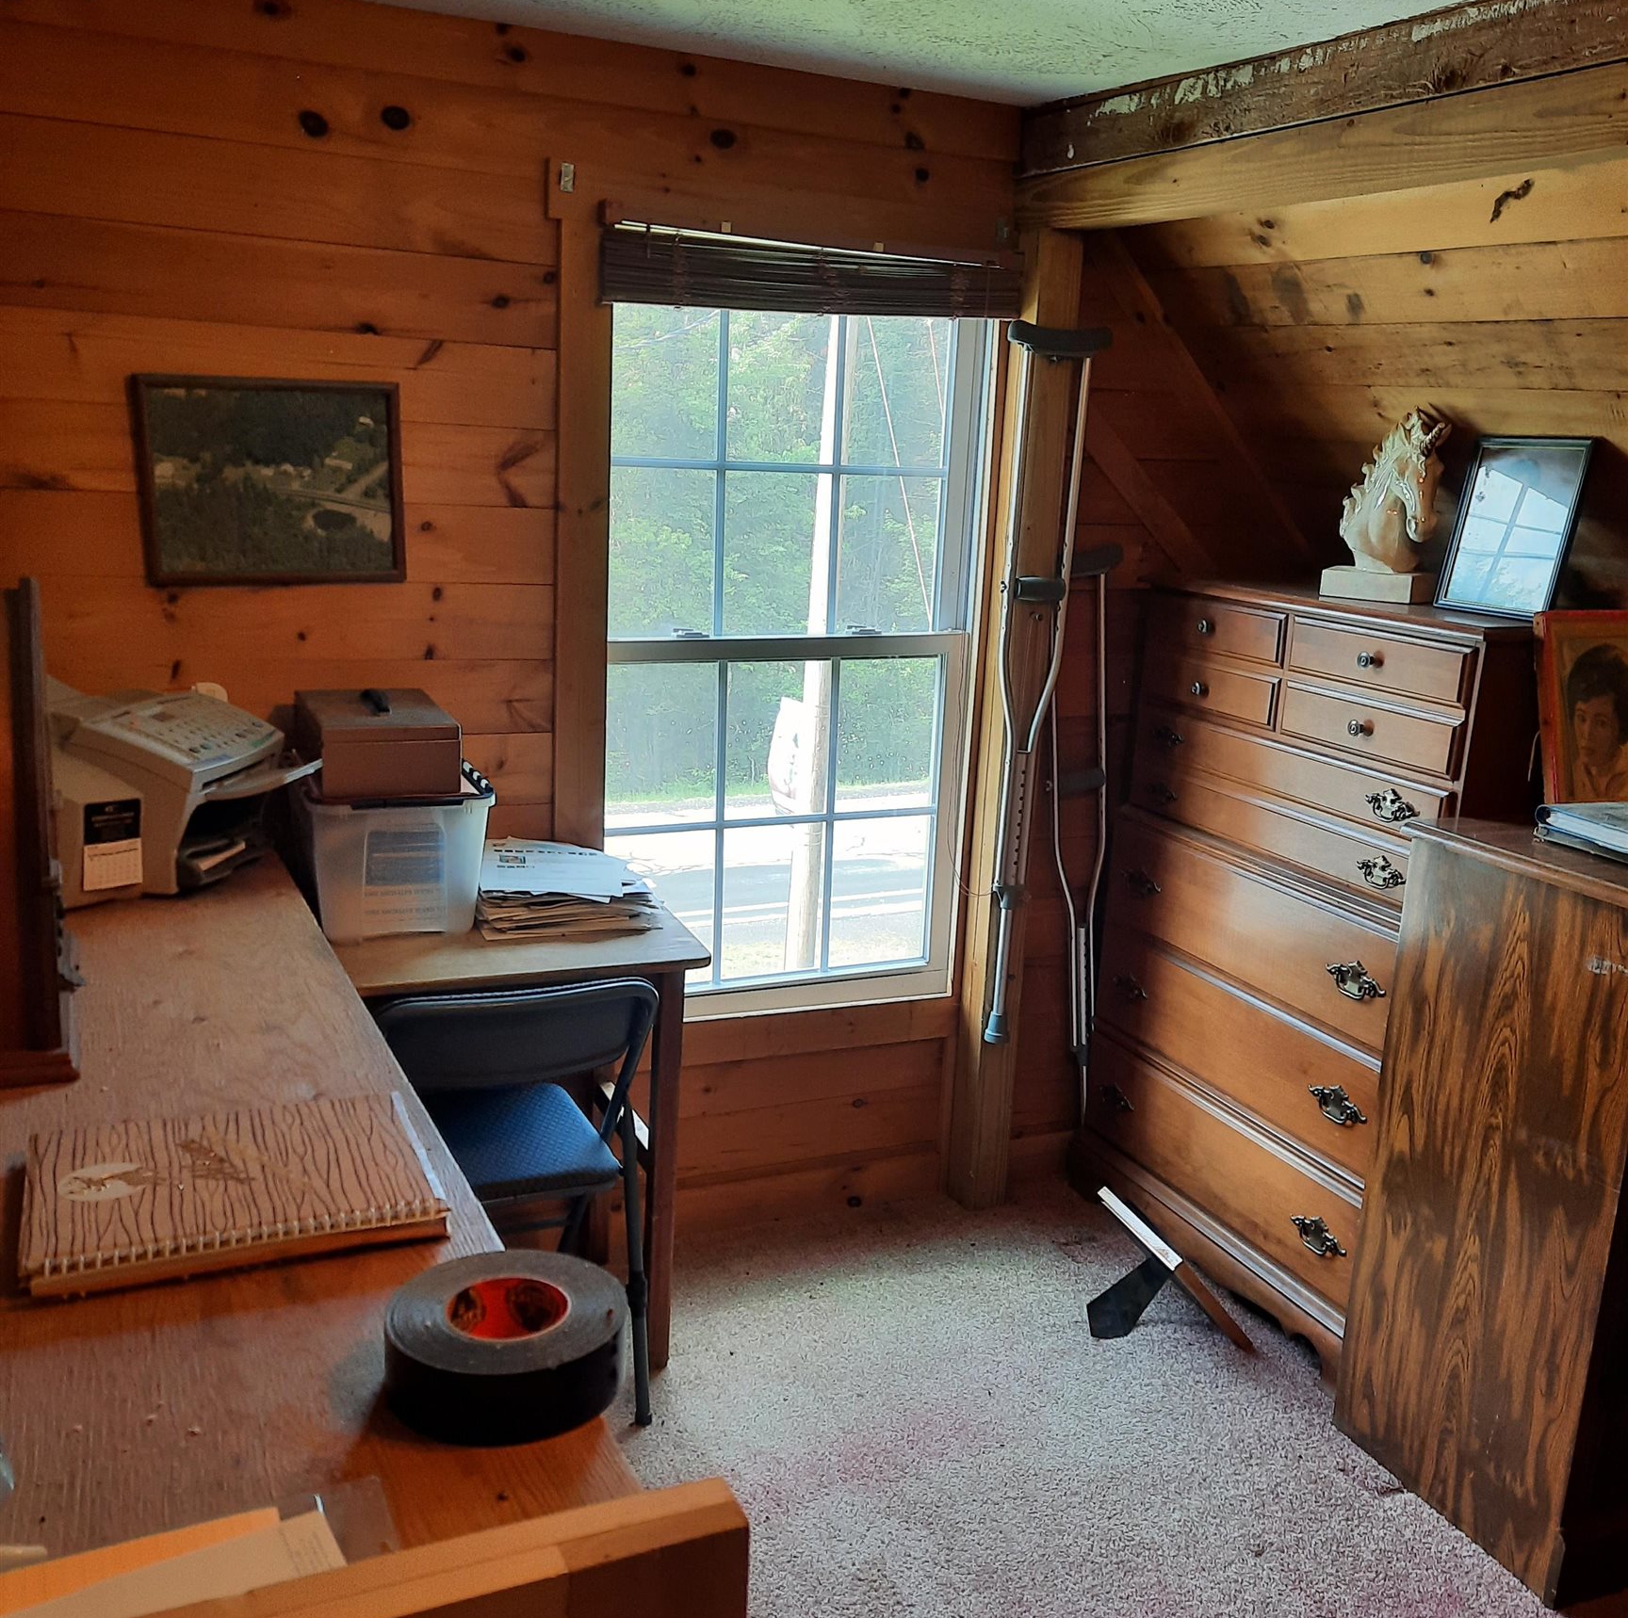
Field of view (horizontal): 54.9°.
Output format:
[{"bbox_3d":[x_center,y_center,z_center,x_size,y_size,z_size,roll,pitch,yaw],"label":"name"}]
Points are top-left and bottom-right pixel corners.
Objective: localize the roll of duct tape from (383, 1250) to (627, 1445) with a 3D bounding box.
[{"bbox_3d":[-0.198,0.346,1.016,0.152,0.048,0.152,3,13,-1],"label":"roll of duct tape"}]

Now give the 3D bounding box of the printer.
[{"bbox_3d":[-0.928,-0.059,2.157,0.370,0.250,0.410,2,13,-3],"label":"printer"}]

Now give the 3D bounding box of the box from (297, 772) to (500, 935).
[{"bbox_3d":[-0.725,0.065,2.682,0.295,0.248,0.310,-3,14,-25],"label":"box"}]

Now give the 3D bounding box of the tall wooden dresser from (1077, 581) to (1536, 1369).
[{"bbox_3d":[1.012,0.269,3.057,0.480,1.328,0.865,-3,14,-25],"label":"tall wooden dresser"}]

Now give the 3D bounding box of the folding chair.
[{"bbox_3d":[-0.548,0.591,2.587,0.455,0.755,0.500,-3,14,-25],"label":"folding chair"}]

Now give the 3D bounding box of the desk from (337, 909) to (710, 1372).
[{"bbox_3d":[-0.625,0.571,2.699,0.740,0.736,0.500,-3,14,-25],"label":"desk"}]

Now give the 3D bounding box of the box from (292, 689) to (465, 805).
[{"bbox_3d":[-0.729,-0.113,2.640,0.220,0.130,0.290,-3,14,-25],"label":"box"}]

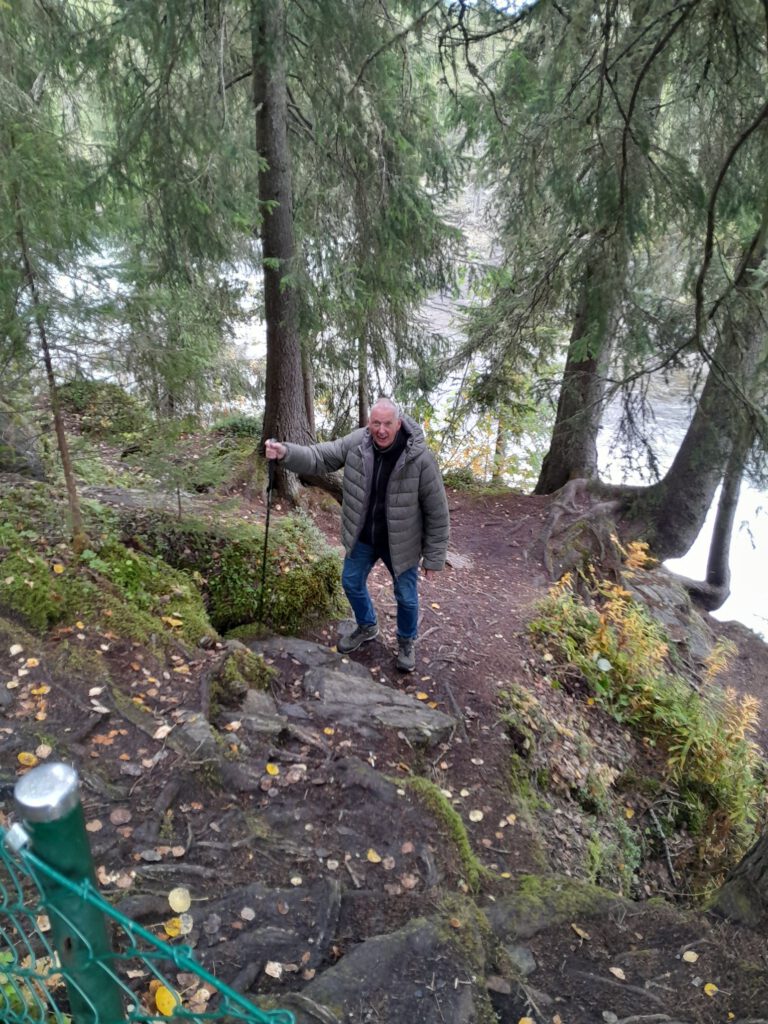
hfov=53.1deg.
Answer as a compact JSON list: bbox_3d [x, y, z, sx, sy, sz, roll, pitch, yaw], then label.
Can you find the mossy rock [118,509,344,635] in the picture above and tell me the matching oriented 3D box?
[{"bbox_3d":[-1.071,0.397,5.400,1.480,0.640,0.900,0,22,0],"label":"mossy rock"}]

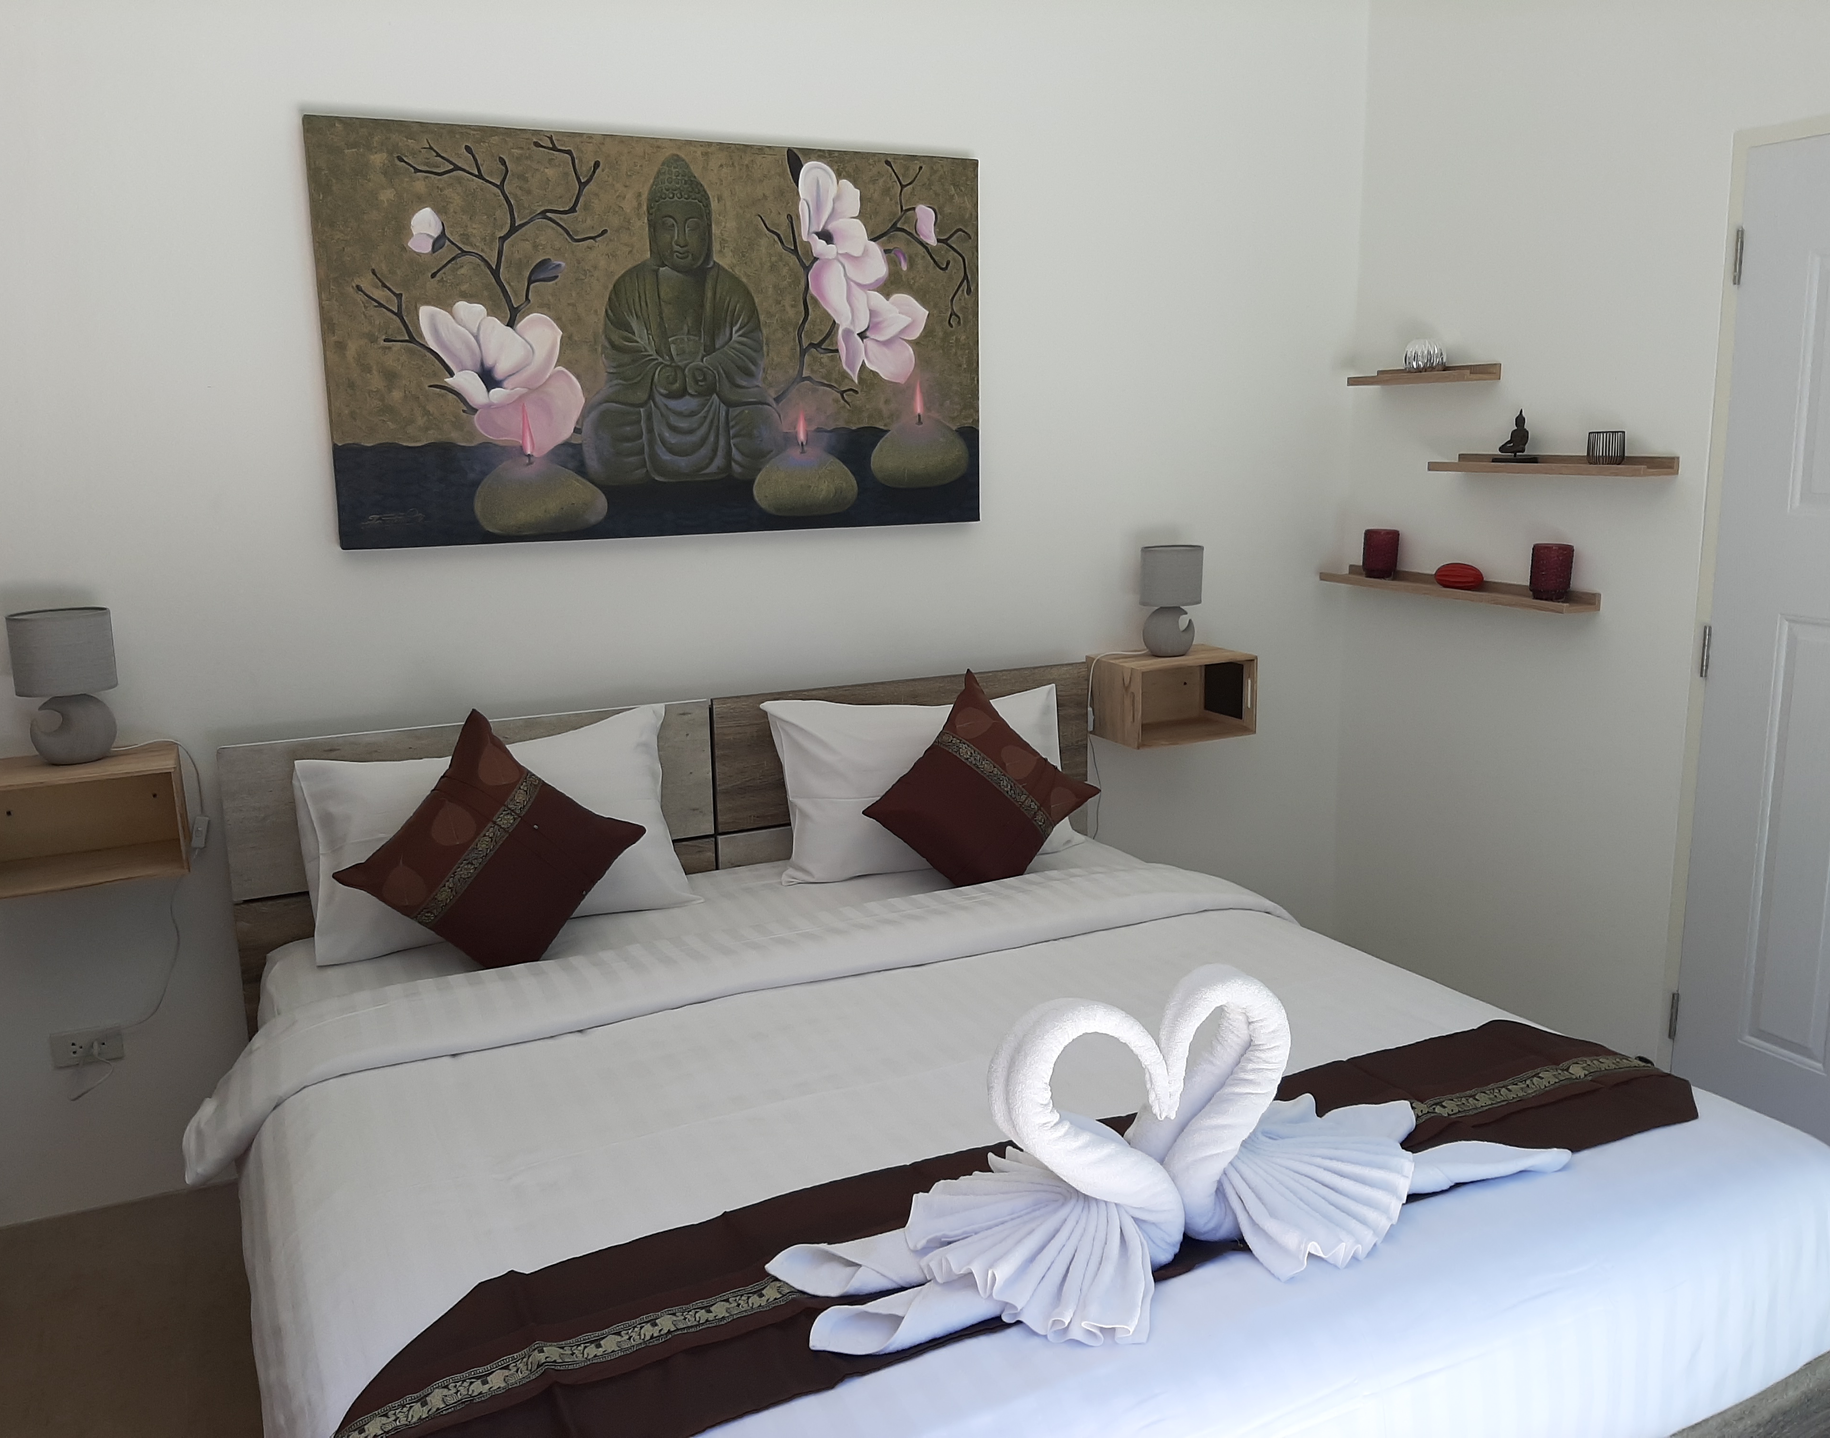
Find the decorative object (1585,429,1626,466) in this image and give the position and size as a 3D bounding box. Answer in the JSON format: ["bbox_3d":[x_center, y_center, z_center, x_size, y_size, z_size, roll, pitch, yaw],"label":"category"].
[{"bbox_3d":[1.457,-0.567,3.031,0.073,0.074,0.073,-6,12,-22],"label":"decorative object"}]

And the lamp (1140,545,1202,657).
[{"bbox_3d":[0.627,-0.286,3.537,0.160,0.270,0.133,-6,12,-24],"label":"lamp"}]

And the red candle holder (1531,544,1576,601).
[{"bbox_3d":[1.422,-0.323,3.216,0.084,0.128,0.084,-6,12,-24],"label":"red candle holder"}]

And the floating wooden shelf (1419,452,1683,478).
[{"bbox_3d":[1.390,-0.562,3.185,0.102,0.037,0.600,-6,12,-22],"label":"floating wooden shelf"}]

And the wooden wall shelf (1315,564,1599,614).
[{"bbox_3d":[1.293,-0.320,3.503,0.105,0.038,0.797,-6,12,-24],"label":"wooden wall shelf"}]

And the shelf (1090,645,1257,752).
[{"bbox_3d":[0.642,-0.058,3.582,0.348,0.194,0.227,-6,12,-24],"label":"shelf"}]

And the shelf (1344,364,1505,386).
[{"bbox_3d":[1.229,-0.835,3.503,0.102,0.039,0.405,-6,12,-22],"label":"shelf"}]

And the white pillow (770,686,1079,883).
[{"bbox_3d":[0.027,0.130,3.253,0.725,0.395,0.150,-6,-11,-24],"label":"white pillow"}]

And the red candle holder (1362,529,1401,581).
[{"bbox_3d":[1.197,-0.415,3.695,0.084,0.130,0.084,-6,12,-24],"label":"red candle holder"}]

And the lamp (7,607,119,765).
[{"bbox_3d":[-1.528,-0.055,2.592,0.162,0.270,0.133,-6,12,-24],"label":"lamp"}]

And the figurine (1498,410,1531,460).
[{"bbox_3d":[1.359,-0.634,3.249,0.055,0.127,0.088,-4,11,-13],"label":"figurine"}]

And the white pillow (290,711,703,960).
[{"bbox_3d":[-0.823,0.221,2.878,0.725,0.420,0.160,-6,-15,-24],"label":"white pillow"}]

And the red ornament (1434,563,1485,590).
[{"bbox_3d":[1.292,-0.334,3.420,0.072,0.068,0.142,-6,12,-23],"label":"red ornament"}]

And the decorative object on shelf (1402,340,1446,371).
[{"bbox_3d":[1.238,-0.870,3.493,0.096,0.087,0.096,-6,12,-24],"label":"decorative object on shelf"}]

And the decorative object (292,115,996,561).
[{"bbox_3d":[-0.488,-0.793,3.033,1.397,0.800,0.035,-6,12,-24],"label":"decorative object"}]

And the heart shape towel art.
[{"bbox_3d":[0.344,0.447,1.647,1.015,0.335,0.266,-5,12,-19],"label":"heart shape towel art"}]

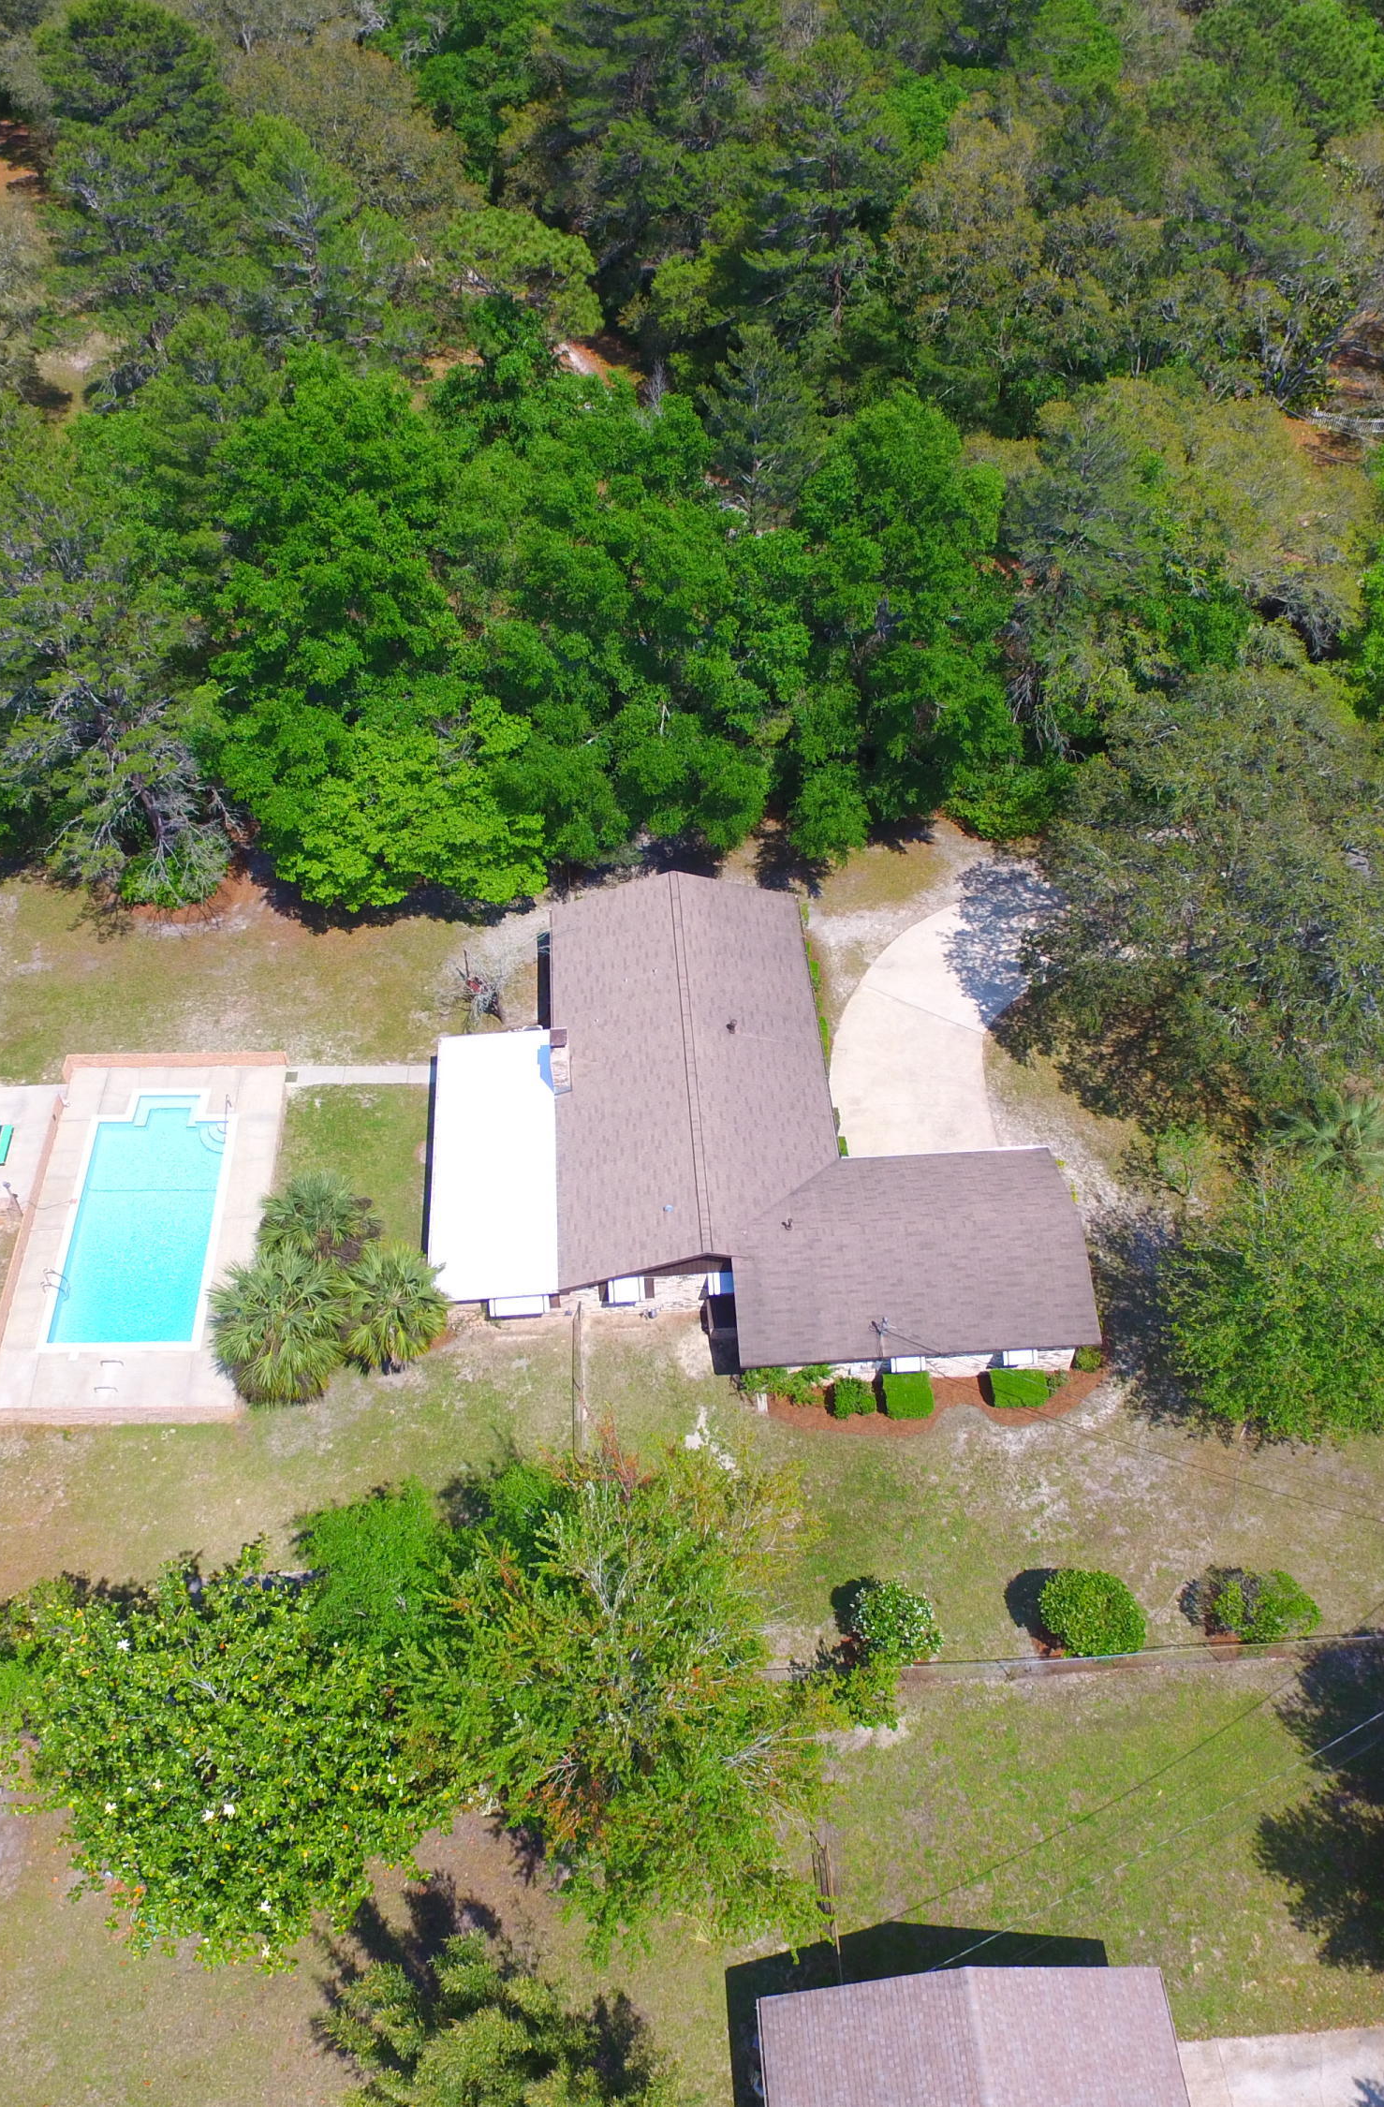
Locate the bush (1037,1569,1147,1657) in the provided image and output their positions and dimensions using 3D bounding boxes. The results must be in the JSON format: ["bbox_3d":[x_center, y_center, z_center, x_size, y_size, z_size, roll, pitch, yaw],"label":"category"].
[{"bbox_3d":[11.882,16.776,48.256,3.050,2.650,2.500,-2,48,-3],"label":"bush"}]

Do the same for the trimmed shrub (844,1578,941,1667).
[{"bbox_3d":[6.109,16.931,48.181,2.600,2.300,2.350,-2,48,-3],"label":"trimmed shrub"}]

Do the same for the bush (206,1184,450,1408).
[{"bbox_3d":[-12.168,7.968,54.943,7.800,4.000,8.400,3,49,0],"label":"bush"}]

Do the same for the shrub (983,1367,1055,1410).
[{"bbox_3d":[10.875,11.226,54.345,1.750,1.100,1.050,-2,48,-3],"label":"shrub"}]

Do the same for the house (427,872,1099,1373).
[{"bbox_3d":[1.738,2.085,60.189,22.200,4.400,22.400,-2,48,-3],"label":"house"}]

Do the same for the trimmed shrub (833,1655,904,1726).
[{"bbox_3d":[4.970,18.669,47.152,2.200,2.700,2.000,3,49,0],"label":"trimmed shrub"}]

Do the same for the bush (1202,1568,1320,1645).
[{"bbox_3d":[17.166,16.724,48.696,2.850,2.300,2.100,-2,48,-3],"label":"bush"}]

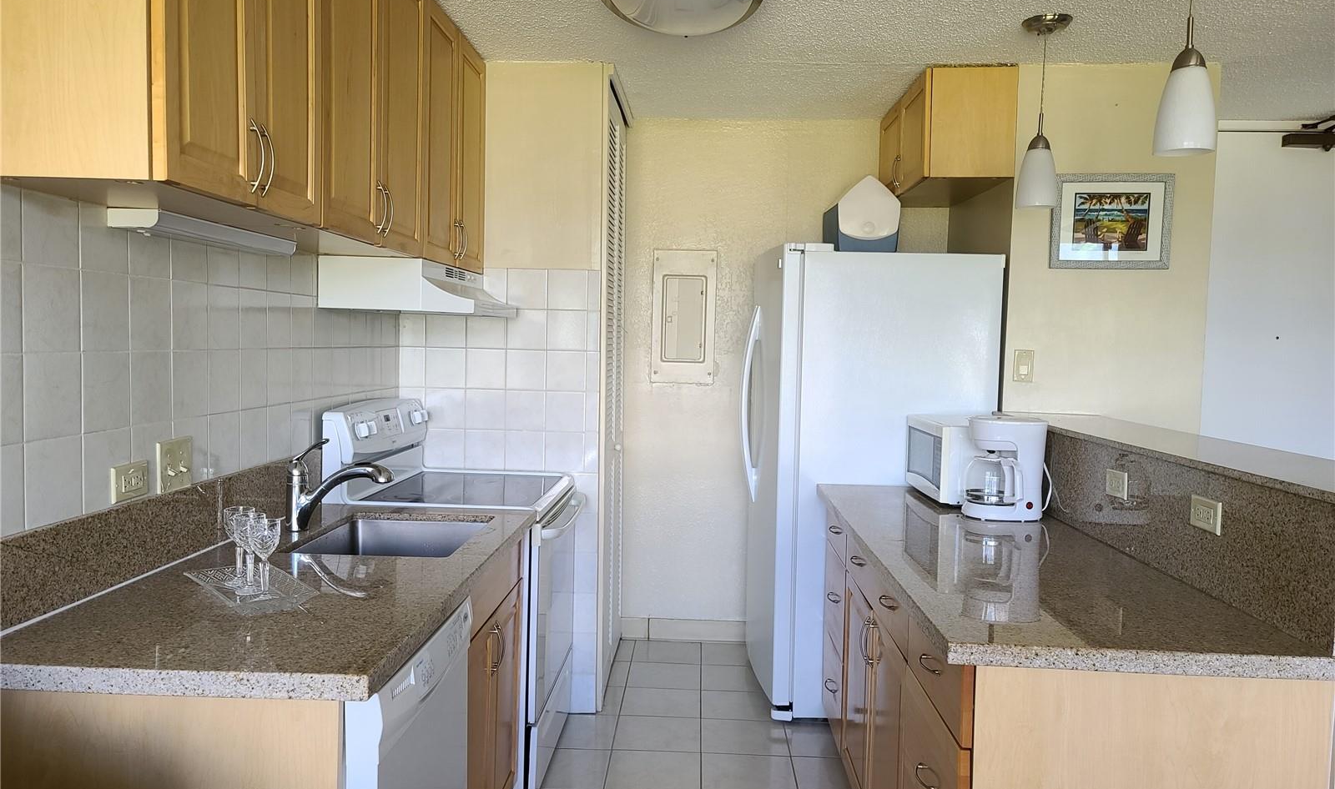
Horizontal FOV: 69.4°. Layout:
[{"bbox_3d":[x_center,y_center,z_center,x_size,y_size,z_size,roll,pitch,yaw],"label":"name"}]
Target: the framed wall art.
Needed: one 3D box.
[{"bbox_3d":[1.630,-0.632,3.523,0.430,0.341,0.025,1,3,2],"label":"framed wall art"}]

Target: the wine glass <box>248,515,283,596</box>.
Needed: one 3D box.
[{"bbox_3d":[-0.783,0.313,1.885,0.068,0.155,0.068,1,3,2],"label":"wine glass"}]

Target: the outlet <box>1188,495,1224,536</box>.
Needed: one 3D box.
[{"bbox_3d":[1.159,0.260,2.084,0.010,0.070,0.120,1,3,2],"label":"outlet"}]

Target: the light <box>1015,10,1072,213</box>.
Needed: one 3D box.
[{"bbox_3d":[1.188,-0.883,3.035,0.136,0.580,0.136,1,3,2],"label":"light"}]

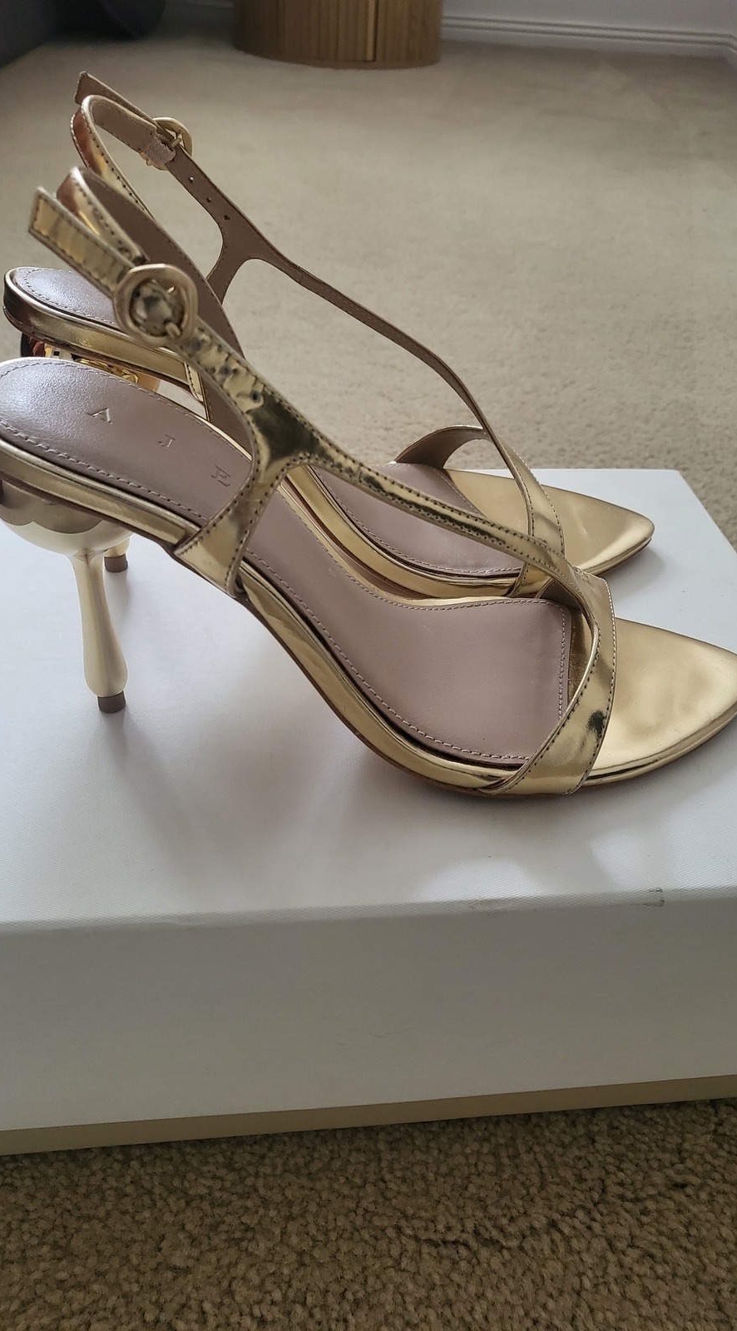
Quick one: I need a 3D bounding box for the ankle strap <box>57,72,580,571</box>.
[{"bbox_3d":[-0.009,-0.112,0.340,0.169,0.145,0.080,-3,38,-9],"label":"ankle strap"}]

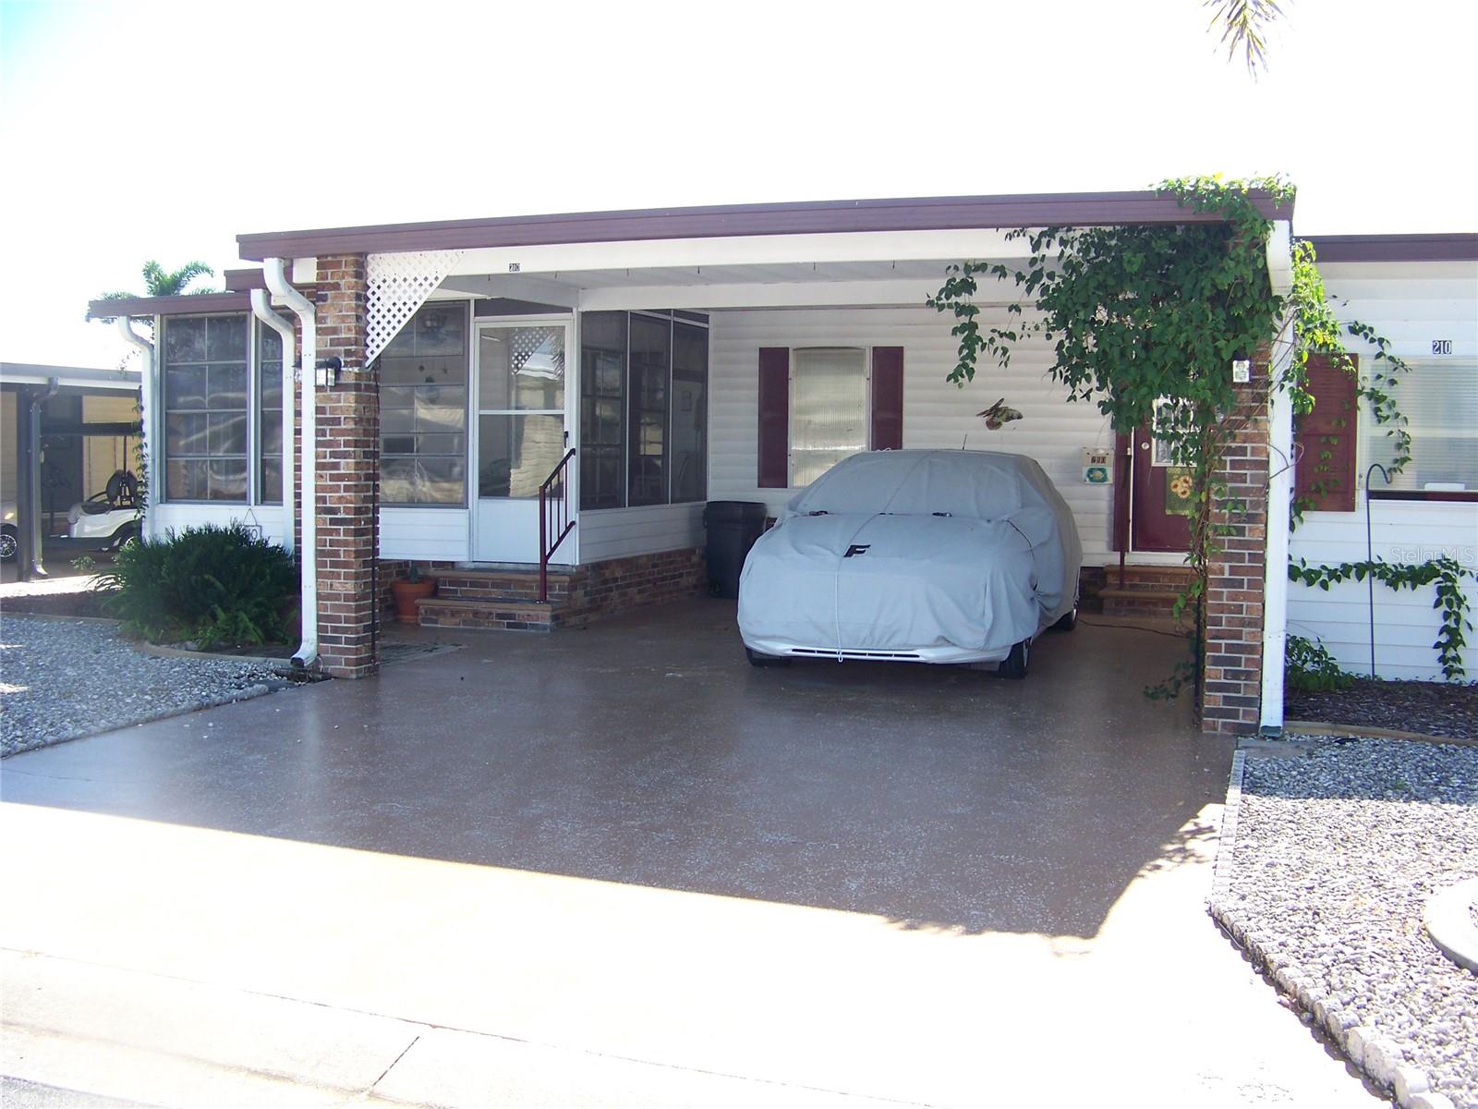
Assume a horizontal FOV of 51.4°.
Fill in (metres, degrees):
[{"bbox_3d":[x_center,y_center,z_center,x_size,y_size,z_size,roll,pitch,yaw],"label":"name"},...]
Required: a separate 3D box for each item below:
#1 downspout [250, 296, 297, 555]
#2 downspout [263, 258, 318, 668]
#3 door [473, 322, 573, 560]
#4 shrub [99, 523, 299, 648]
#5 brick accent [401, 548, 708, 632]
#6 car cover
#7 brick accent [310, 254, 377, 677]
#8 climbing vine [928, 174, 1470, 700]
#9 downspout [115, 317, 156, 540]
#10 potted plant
[{"bbox_3d":[-4.034,-0.944,13.388,0.120,2.690,0.460,2,4,19],"label":"downspout"},{"bbox_3d":[-2.709,-0.537,9.395,0.120,2.540,0.440,2,4,19],"label":"downspout"},{"bbox_3d":[-1.822,-0.943,12.862,0.930,2.060,0.070,2,4,19],"label":"door"},{"bbox_3d":[-4.046,0.153,11.741,1.600,0.900,1.350,2,4,19],"label":"shrub"},{"bbox_3d":[-1.583,0.253,14.070,1.380,0.490,3.500,2,4,19],"label":"brick accent"},{"bbox_3d":[1.460,-0.135,11.416,1.890,1.310,4.780,2,4,19],"label":"car cover"},{"bbox_3d":[-2.438,-0.555,9.588,0.290,2.645,0.290,2,4,19],"label":"brick accent"},{"bbox_3d":[2.425,-0.534,7.962,2.770,2.670,1.700,2,4,19],"label":"climbing vine"},{"bbox_3d":[-5.467,-0.911,13.969,0.120,2.540,0.400,2,4,19],"label":"downspout"},{"bbox_3d":[-2.760,0.326,12.899,0.380,0.455,0.380,1,3,0],"label":"potted plant"}]

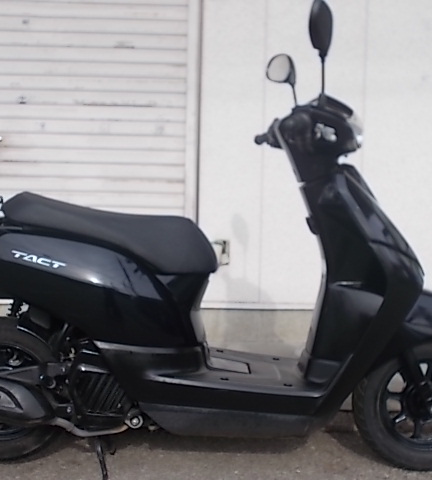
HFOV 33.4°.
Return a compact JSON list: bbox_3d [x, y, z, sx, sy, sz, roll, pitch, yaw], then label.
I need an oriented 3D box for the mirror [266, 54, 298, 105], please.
[{"bbox_3d":[0.204,-0.495,2.229,0.060,0.165,0.125,0,4,-22],"label":"mirror"}]

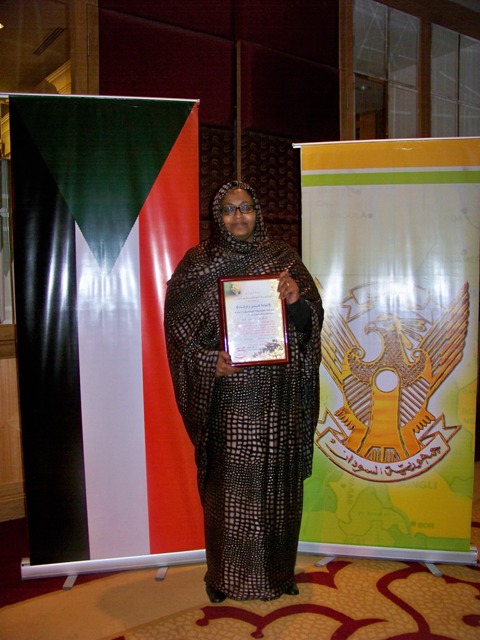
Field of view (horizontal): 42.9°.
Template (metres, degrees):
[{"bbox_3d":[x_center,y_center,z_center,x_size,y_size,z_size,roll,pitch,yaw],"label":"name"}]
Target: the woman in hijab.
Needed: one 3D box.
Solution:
[{"bbox_3d":[0.016,0.280,2.460,0.610,1.690,0.430,-1,5,-5],"label":"woman in hijab"}]

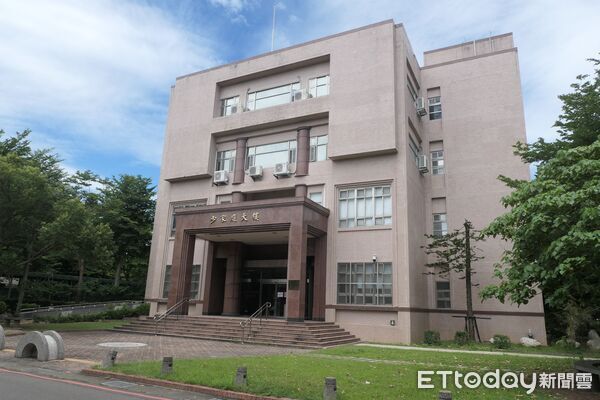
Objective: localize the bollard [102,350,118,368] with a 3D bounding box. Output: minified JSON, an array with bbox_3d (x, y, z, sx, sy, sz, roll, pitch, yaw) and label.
[{"bbox_3d":[-4.461,3.749,9.419,0.230,0.370,0.230,24,-14,-18],"label":"bollard"}]

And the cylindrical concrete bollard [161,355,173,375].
[{"bbox_3d":[-2.951,3.670,8.916,0.230,0.370,0.230,7,-15,-16],"label":"cylindrical concrete bollard"}]

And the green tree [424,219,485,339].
[{"bbox_3d":[8.500,4.392,22.090,3.132,6.531,2.784,-5,-16,26],"label":"green tree"}]

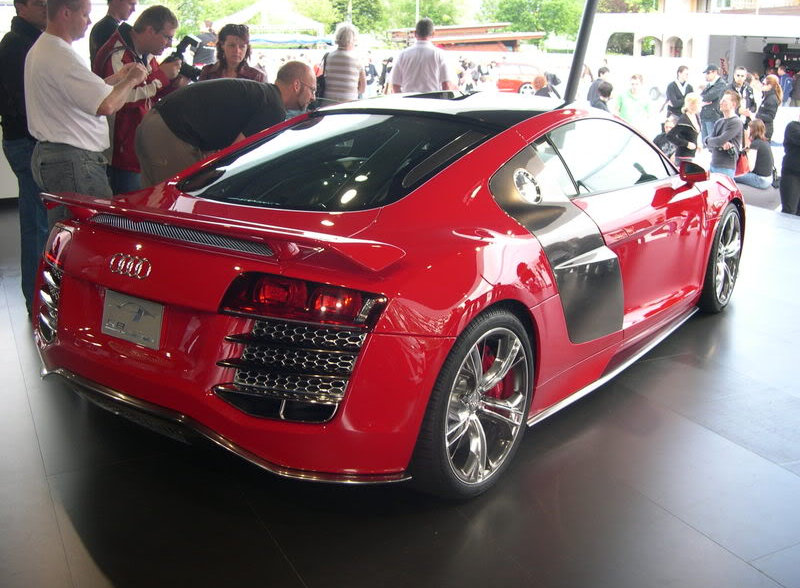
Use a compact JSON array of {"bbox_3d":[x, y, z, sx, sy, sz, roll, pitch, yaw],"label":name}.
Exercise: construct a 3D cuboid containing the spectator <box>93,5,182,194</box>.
[{"bbox_3d":[-1.461,-0.784,5.147,0.480,1.735,0.520,3,17,11],"label":"spectator"}]

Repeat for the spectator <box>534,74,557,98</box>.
[{"bbox_3d":[2.373,-2.841,14.727,0.450,1.600,0.320,-2,17,-6],"label":"spectator"}]

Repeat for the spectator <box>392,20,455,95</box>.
[{"bbox_3d":[0.227,-1.902,8.945,0.580,1.725,0.350,1,17,3],"label":"spectator"}]

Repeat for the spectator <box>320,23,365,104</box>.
[{"bbox_3d":[-0.550,-1.851,8.840,0.450,1.685,0.320,1,17,3],"label":"spectator"}]

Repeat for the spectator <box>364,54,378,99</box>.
[{"bbox_3d":[-0.856,-6.357,26.745,0.500,1.720,0.350,-14,21,-39],"label":"spectator"}]

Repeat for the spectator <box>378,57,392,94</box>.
[{"bbox_3d":[-0.464,-6.297,26.745,0.450,1.720,0.500,-4,17,-11],"label":"spectator"}]

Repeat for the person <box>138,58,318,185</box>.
[{"bbox_3d":[-0.925,-0.567,4.955,0.980,1.440,0.500,-2,17,-4],"label":"person"}]

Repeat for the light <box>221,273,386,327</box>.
[{"bbox_3d":[-0.280,0.022,2.572,0.460,0.140,0.170,6,18,21],"label":"light"}]

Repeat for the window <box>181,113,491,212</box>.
[{"bbox_3d":[-0.230,-0.547,3.588,1.170,0.160,1.040,12,33,35],"label":"window"}]

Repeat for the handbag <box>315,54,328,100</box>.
[{"bbox_3d":[-0.782,-2.119,8.800,0.140,0.580,0.290,1,17,3],"label":"handbag"}]

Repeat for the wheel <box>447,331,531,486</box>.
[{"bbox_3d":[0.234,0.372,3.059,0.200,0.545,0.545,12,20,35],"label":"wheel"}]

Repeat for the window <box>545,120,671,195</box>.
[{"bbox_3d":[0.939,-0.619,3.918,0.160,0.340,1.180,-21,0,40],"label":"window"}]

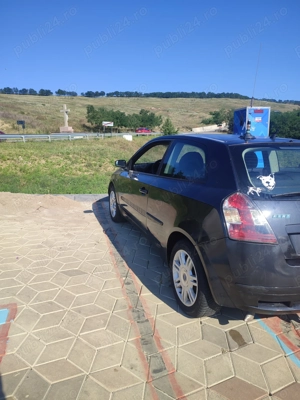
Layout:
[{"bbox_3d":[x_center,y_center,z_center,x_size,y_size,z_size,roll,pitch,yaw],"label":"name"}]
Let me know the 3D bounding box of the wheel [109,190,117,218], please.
[{"bbox_3d":[-0.532,0.069,4.553,0.190,0.440,0.440,-4,13,-20],"label":"wheel"}]

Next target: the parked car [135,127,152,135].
[{"bbox_3d":[-1.420,-15.709,63.500,1.750,1.500,4.200,7,14,26],"label":"parked car"}]

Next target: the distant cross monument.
[{"bbox_3d":[-16.979,-16.670,57.000,2.400,5.650,1.400,8,14,29],"label":"distant cross monument"}]

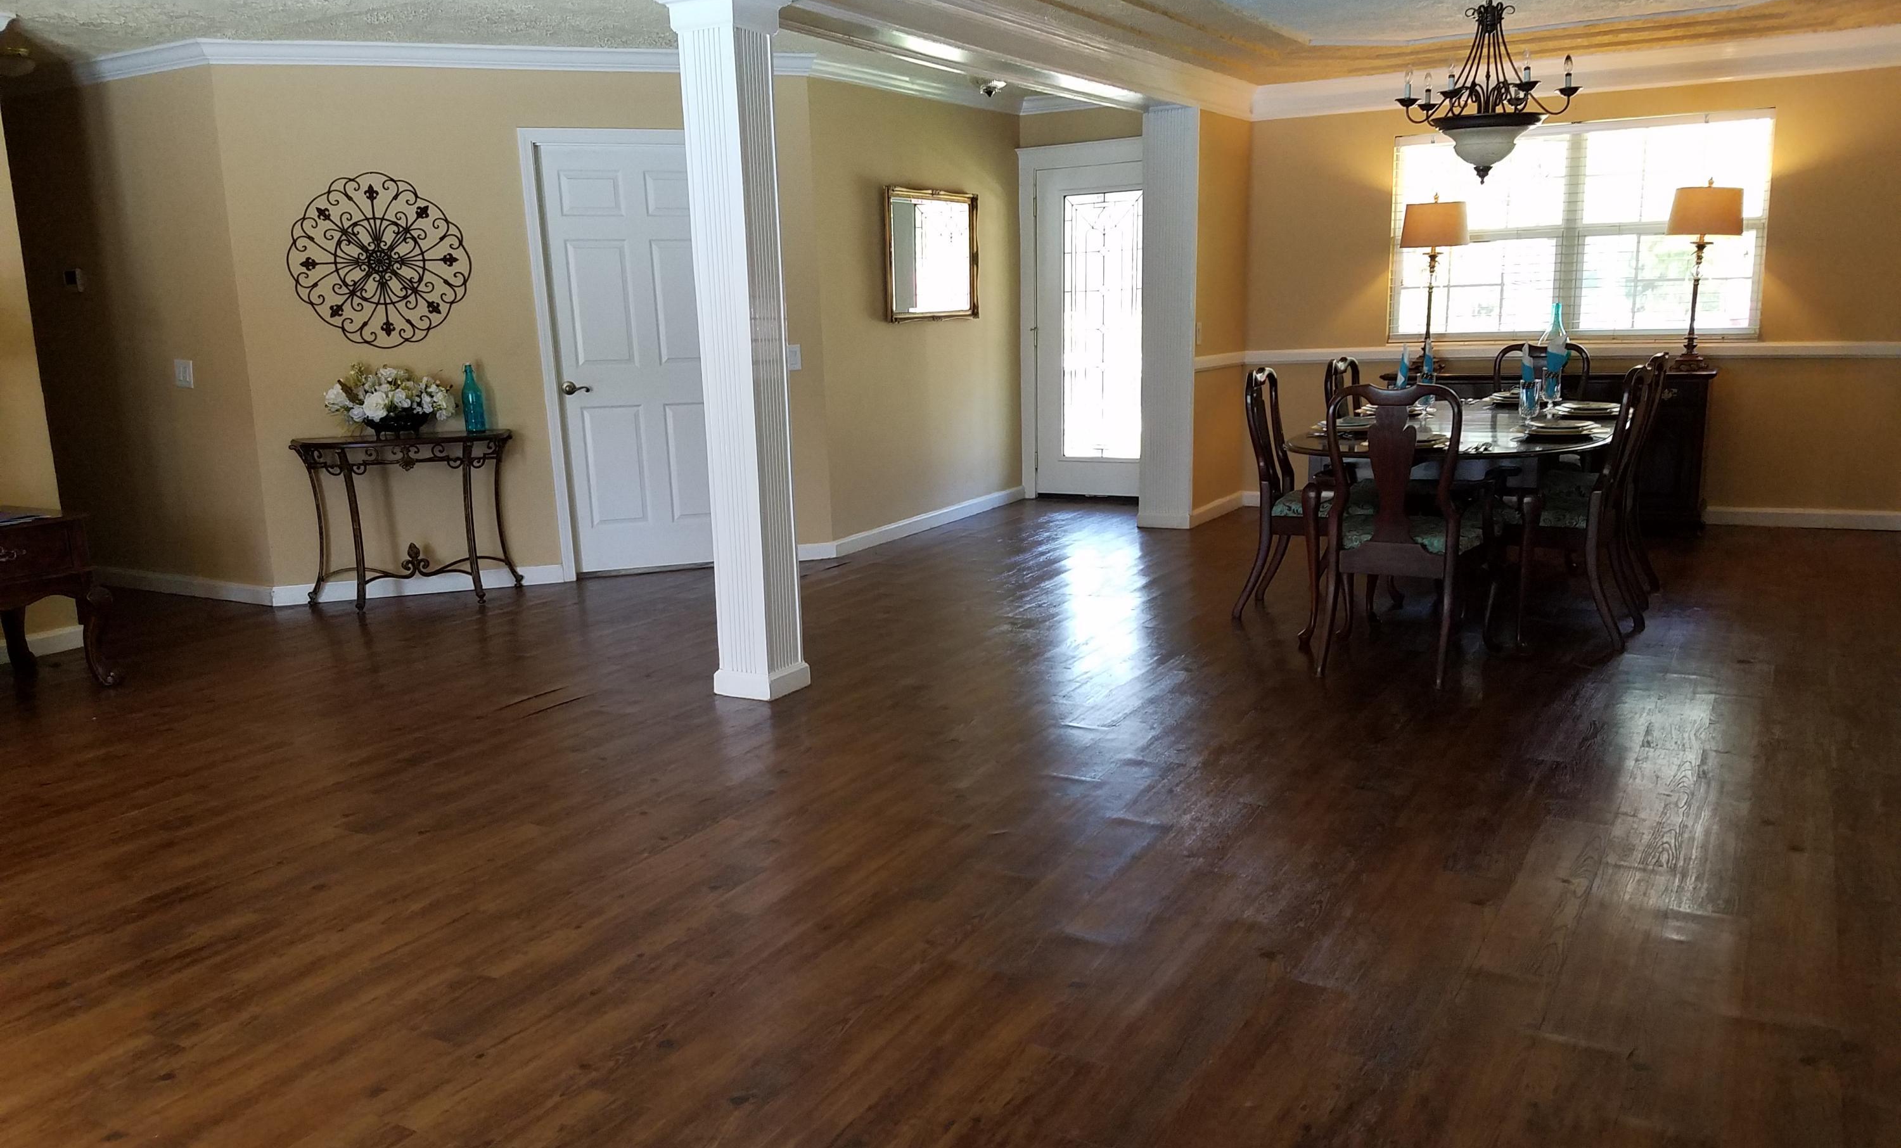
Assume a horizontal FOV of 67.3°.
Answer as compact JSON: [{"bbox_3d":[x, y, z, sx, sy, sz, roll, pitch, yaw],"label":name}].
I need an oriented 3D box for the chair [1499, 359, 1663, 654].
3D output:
[{"bbox_3d":[2.248,-0.263,5.242,0.570,0.995,0.500,5,13,32],"label":"chair"}]

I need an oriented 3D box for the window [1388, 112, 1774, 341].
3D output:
[{"bbox_3d":[3.304,-1.811,7.617,1.840,1.135,0.100,4,12,28],"label":"window"}]

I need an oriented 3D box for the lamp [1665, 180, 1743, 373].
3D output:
[{"bbox_3d":[3.683,-1.458,6.997,0.335,0.910,0.300,5,13,30],"label":"lamp"}]

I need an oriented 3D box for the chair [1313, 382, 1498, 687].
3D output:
[{"bbox_3d":[1.565,-0.170,4.926,0.540,0.980,0.620,4,13,28],"label":"chair"}]

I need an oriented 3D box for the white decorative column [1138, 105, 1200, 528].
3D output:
[{"bbox_3d":[1.197,-1.356,7.739,0.285,2.220,0.190,5,13,30],"label":"white decorative column"}]

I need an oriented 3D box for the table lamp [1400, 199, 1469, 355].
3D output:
[{"bbox_3d":[2.604,-1.563,7.751,0.360,0.917,0.360,4,12,28],"label":"table lamp"}]

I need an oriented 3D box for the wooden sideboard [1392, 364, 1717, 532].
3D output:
[{"bbox_3d":[3.102,-0.652,7.506,1.580,0.825,0.430,5,13,30],"label":"wooden sideboard"}]

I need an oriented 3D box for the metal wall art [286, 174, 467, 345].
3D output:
[{"bbox_3d":[-2.587,-1.425,6.491,0.780,0.780,0.030,-5,11,-16],"label":"metal wall art"}]

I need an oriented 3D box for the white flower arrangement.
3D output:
[{"bbox_3d":[-2.477,-0.767,6.326,0.550,0.330,0.340,-5,12,-16],"label":"white flower arrangement"}]

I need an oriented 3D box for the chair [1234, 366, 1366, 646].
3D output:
[{"bbox_3d":[1.478,-0.330,5.706,0.570,0.995,0.500,3,12,23],"label":"chair"}]

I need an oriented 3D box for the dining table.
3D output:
[{"bbox_3d":[2.042,-0.231,5.766,1.140,0.745,2.250,4,12,28],"label":"dining table"}]

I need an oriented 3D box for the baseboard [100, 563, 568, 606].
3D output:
[{"bbox_3d":[-3.112,0.057,6.837,2.470,0.083,0.540,-1,11,6],"label":"baseboard"}]

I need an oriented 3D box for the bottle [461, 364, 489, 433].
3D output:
[{"bbox_3d":[-2.183,-0.805,6.535,0.090,0.315,0.090,-5,11,-16],"label":"bottle"}]

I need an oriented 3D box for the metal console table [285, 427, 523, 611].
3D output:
[{"bbox_3d":[-2.454,-0.236,6.424,0.980,0.750,0.360,-5,12,-16],"label":"metal console table"}]

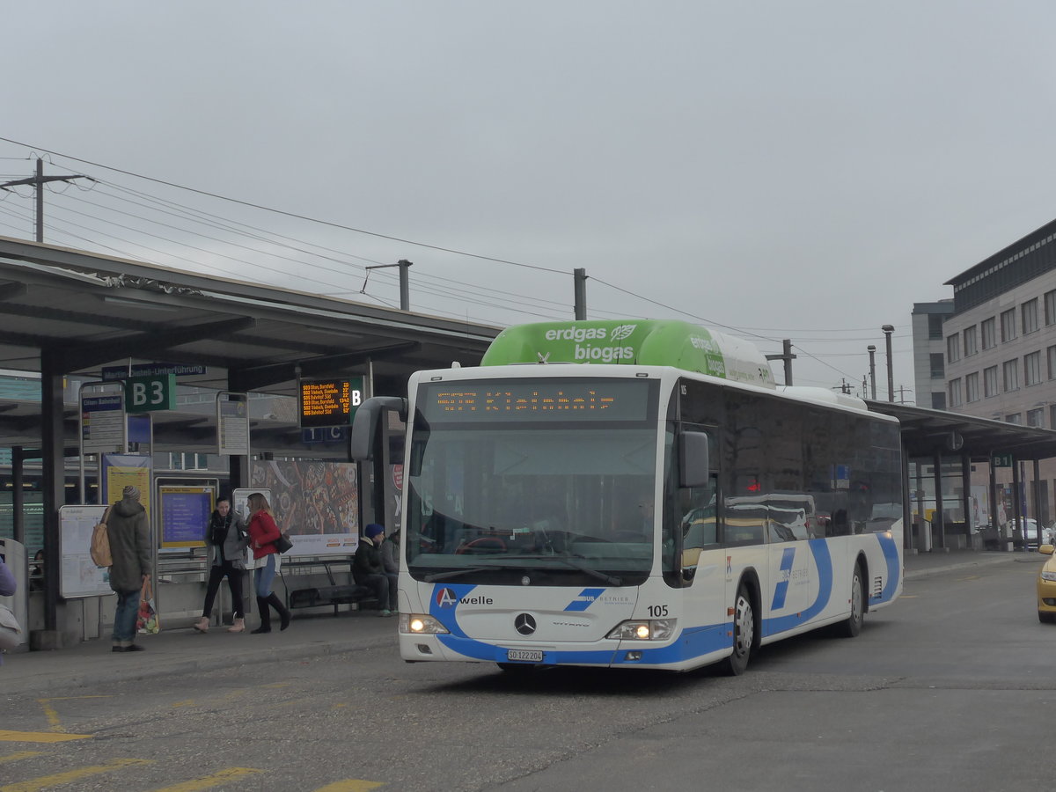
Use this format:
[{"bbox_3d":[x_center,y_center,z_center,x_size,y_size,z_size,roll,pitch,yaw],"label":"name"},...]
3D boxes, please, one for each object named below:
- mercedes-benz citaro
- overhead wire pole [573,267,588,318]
[{"bbox_3d":[1.942,1.147,22.496,2.720,3.380,12.060,-1,-3,20],"label":"mercedes-benz citaro"},{"bbox_3d":[1.835,0.656,65.697,0.300,9.700,0.300,-3,-4,22],"label":"overhead wire pole"}]

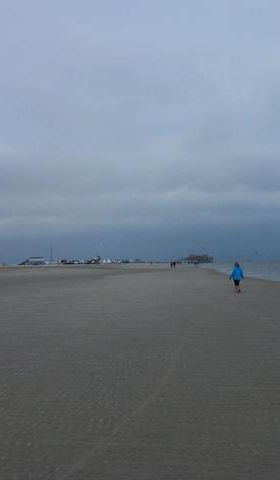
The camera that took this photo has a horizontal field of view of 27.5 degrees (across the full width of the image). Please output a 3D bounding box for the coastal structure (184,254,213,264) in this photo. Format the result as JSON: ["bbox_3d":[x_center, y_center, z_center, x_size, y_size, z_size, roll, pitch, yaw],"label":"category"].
[{"bbox_3d":[51.038,17.013,500.000,23.000,7.900,14.000,-1,-2,6],"label":"coastal structure"}]

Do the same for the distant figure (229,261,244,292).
[{"bbox_3d":[4.223,1.649,25.000,0.600,1.360,0.420,-1,-2,6],"label":"distant figure"}]

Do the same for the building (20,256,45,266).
[{"bbox_3d":[-97.540,19.054,520.000,21.000,8.200,12.000,0,-2,-11],"label":"building"}]

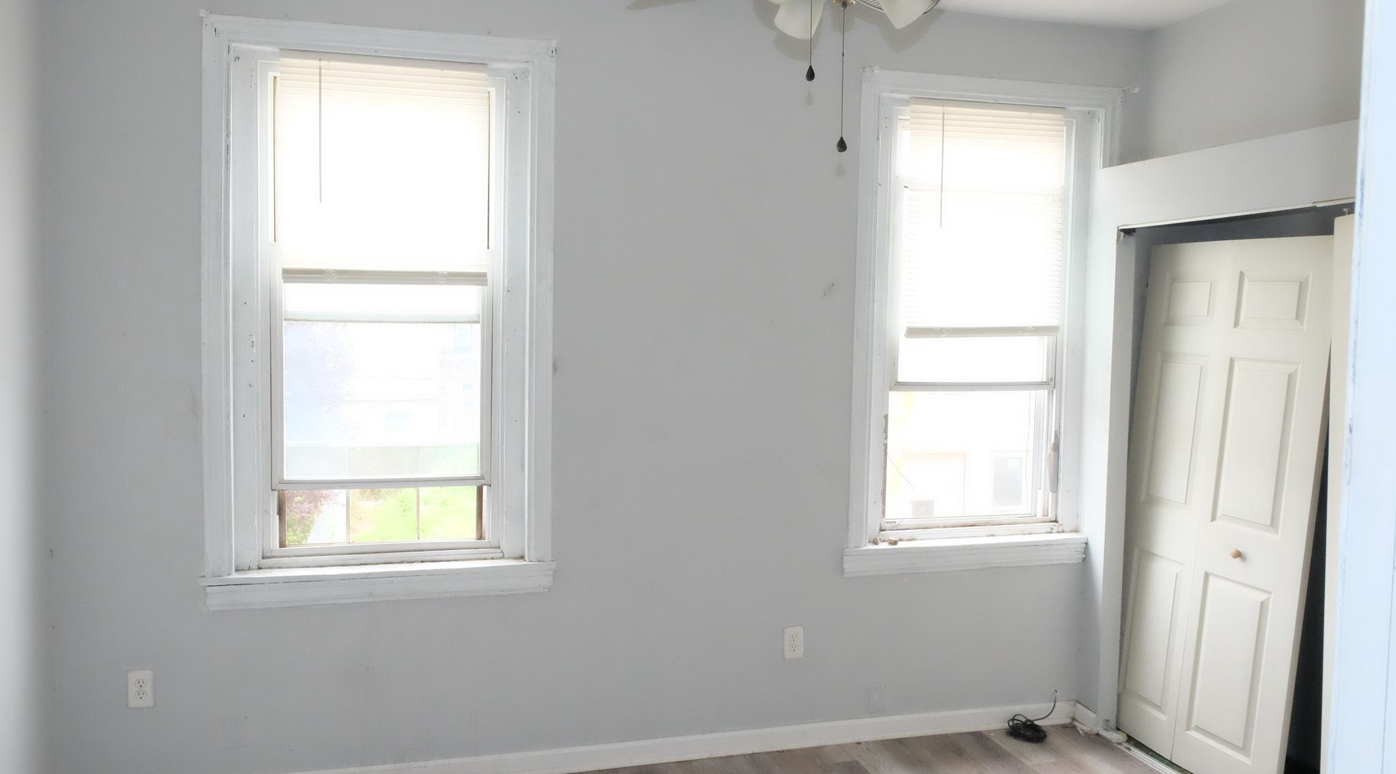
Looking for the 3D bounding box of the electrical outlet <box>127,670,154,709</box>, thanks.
[{"bbox_3d":[-1.837,0.998,3.452,0.077,0.124,0.009,0,4,-15],"label":"electrical outlet"}]

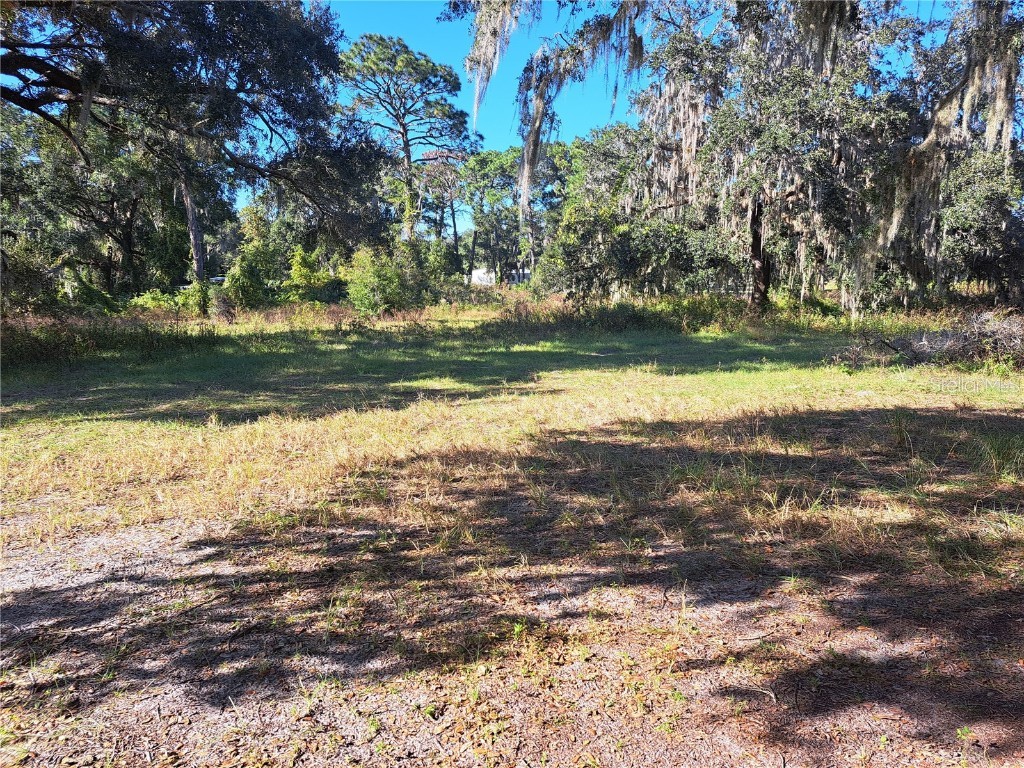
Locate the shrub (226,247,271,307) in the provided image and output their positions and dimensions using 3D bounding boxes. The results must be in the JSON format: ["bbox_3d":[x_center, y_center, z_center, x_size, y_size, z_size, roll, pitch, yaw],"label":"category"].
[{"bbox_3d":[-10.503,-4.185,28.300,1.800,2.450,1.700,0,9,0],"label":"shrub"}]

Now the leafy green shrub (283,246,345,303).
[{"bbox_3d":[-8.248,-4.508,29.500,2.550,2.450,2.200,0,9,0],"label":"leafy green shrub"}]

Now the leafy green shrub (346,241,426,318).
[{"bbox_3d":[-4.811,-3.936,27.000,2.900,2.800,2.600,0,9,0],"label":"leafy green shrub"}]

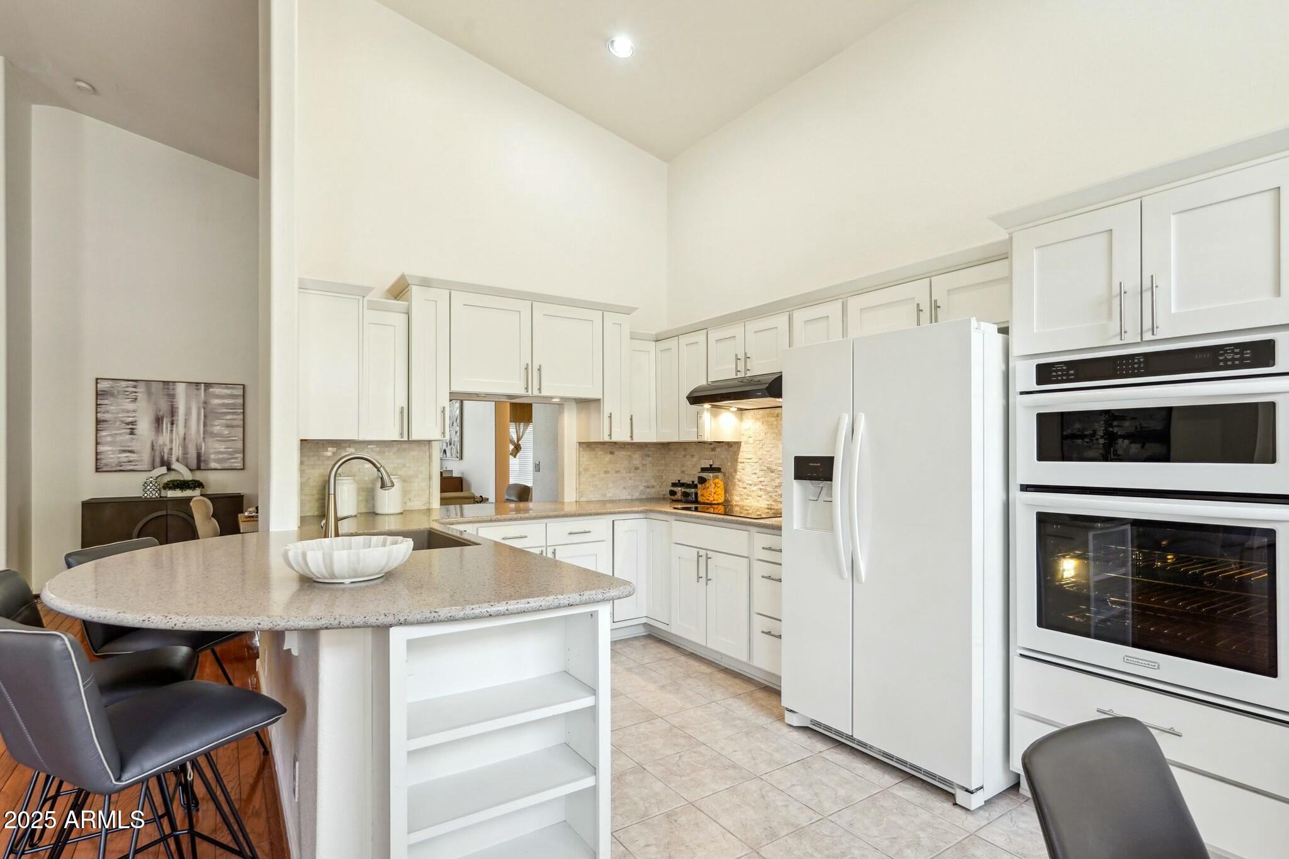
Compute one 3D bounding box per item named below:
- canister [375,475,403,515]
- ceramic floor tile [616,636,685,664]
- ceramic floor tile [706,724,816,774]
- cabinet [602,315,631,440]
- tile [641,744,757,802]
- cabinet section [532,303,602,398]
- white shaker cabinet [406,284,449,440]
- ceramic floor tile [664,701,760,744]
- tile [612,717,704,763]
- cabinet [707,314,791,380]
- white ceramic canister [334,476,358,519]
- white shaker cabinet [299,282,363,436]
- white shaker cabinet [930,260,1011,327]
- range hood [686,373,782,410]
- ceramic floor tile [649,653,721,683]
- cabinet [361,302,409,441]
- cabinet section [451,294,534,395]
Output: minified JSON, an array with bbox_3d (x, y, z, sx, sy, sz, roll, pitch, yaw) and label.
[{"bbox_3d":[-1.589,0.408,4.013,0.180,0.244,0.180,1,-2,-34],"label":"canister"},{"bbox_3d":[0.035,1.446,4.185,0.337,0.010,0.340,1,-1,-33],"label":"ceramic floor tile"},{"bbox_3d":[0.507,1.407,2.823,0.335,0.010,0.335,1,-2,-34],"label":"ceramic floor tile"},{"bbox_3d":[-0.316,-0.365,4.759,0.243,0.912,0.415,1,-2,-34],"label":"cabinet"},{"bbox_3d":[0.224,1.402,2.635,0.335,0.010,0.335,1,-2,-34],"label":"tile"},{"bbox_3d":[-0.618,-0.516,4.513,0.534,0.613,0.380,1,-2,-34],"label":"cabinet section"},{"bbox_3d":[-1.394,-0.392,4.032,0.246,0.925,0.330,1,-1,-34],"label":"white shaker cabinet"},{"bbox_3d":[0.317,1.418,3.114,0.336,0.010,0.336,1,-2,-34],"label":"ceramic floor tile"},{"bbox_3d":[0.035,1.409,2.918,0.335,0.010,0.335,1,-2,-34],"label":"tile"},{"bbox_3d":[0.776,-0.497,4.157,0.330,0.364,0.757,1,-2,-34],"label":"cabinet"},{"bbox_3d":[-1.809,0.400,3.860,0.168,0.243,0.168,1,-2,-34],"label":"white ceramic canister"},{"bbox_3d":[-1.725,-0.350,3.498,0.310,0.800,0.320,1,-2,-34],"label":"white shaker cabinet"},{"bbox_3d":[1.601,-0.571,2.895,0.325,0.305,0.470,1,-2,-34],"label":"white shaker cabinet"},{"bbox_3d":[0.701,-0.247,4.090,0.500,0.150,0.762,1,-2,-34],"label":"range hood"},{"bbox_3d":[0.225,1.434,3.861,0.335,0.010,0.335,1,-2,-34],"label":"ceramic floor tile"},{"bbox_3d":[-1.631,-0.340,3.906,0.300,0.800,0.320,1,-2,-34],"label":"cabinet"},{"bbox_3d":[-1.061,-0.522,4.213,0.537,0.613,0.380,1,-2,-34],"label":"cabinet section"}]

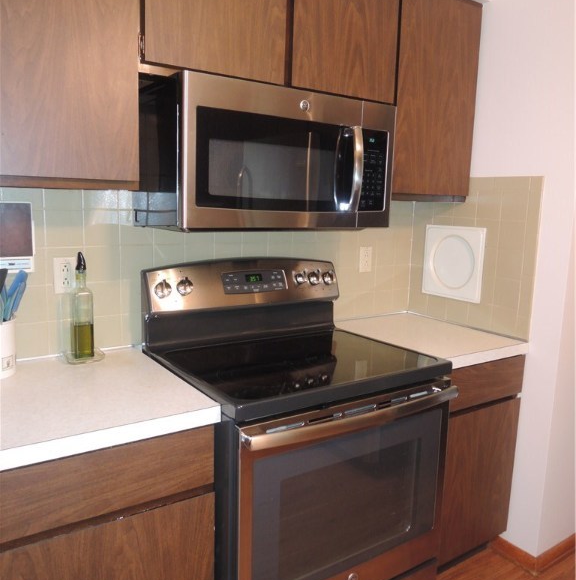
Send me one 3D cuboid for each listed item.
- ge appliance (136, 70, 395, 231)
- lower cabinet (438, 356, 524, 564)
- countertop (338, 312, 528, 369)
[{"bbox_3d":[-0.060,-0.420,1.782,0.762,0.415,0.396,-5,11,-33],"label":"ge appliance"},{"bbox_3d":[0.508,0.590,2.207,0.518,0.768,0.620,-5,11,-33],"label":"lower cabinet"},{"bbox_3d":[0.521,0.191,2.137,0.518,0.043,0.630,-5,11,-33],"label":"countertop"}]

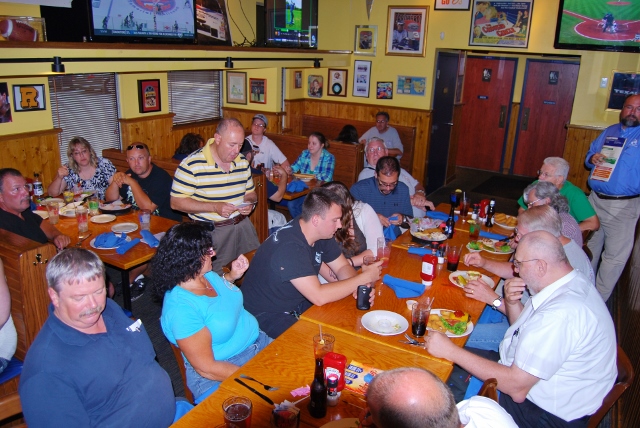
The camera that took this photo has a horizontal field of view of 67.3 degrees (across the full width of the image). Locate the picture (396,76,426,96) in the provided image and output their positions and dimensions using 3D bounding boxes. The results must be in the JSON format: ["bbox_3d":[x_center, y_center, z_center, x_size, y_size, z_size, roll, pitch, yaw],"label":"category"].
[{"bbox_3d":[1.352,-1.877,7.051,0.434,0.265,0.030,11,21,28],"label":"picture"}]

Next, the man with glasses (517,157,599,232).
[{"bbox_3d":[1.889,0.199,3.944,0.750,1.320,0.540,10,21,25],"label":"man with glasses"}]

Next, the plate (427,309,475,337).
[{"bbox_3d":[0.637,0.532,2.408,0.260,0.068,0.265,1,19,-1],"label":"plate"}]

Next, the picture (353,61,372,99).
[{"bbox_3d":[0.634,-2.041,7.290,0.287,0.530,0.030,13,22,31],"label":"picture"}]

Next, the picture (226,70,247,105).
[{"bbox_3d":[-1.109,-1.693,6.480,0.347,0.411,0.030,11,21,28],"label":"picture"}]

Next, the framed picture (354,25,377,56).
[{"bbox_3d":[0.699,-2.595,7.214,0.370,0.429,0.030,11,21,28],"label":"framed picture"}]

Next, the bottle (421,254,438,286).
[{"bbox_3d":[0.650,0.331,2.867,0.090,0.190,0.060,13,22,31],"label":"bottle"}]

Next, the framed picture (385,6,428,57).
[{"bbox_3d":[1.214,-2.554,6.725,0.615,0.660,0.035,13,22,31],"label":"framed picture"}]

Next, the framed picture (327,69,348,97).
[{"bbox_3d":[0.272,-2.046,7.536,0.360,0.410,0.030,13,22,31],"label":"framed picture"}]

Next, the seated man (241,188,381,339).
[{"bbox_3d":[-0.040,0.535,2.832,0.850,1.320,0.580,5,19,11],"label":"seated man"}]

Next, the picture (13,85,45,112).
[{"bbox_3d":[-2.429,-0.972,4.018,0.025,0.213,0.261,12,20,29],"label":"picture"}]

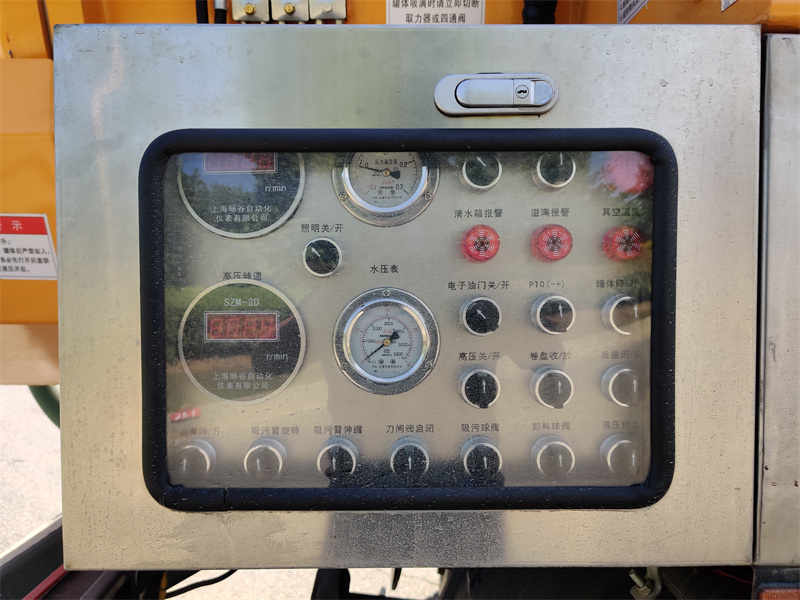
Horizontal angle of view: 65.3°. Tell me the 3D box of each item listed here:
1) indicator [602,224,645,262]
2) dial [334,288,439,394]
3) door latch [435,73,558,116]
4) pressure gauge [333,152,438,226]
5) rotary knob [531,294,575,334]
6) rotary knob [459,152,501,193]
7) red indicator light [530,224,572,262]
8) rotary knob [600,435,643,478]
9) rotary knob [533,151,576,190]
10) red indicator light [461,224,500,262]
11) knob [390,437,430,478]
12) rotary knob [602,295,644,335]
[{"bbox_3d":[0.172,-0.044,0.479,0.029,0.029,0.019,0,2,0],"label":"indicator"},{"bbox_3d":[-0.010,0.033,0.481,0.084,0.084,0.020,0,2,0],"label":"dial"},{"bbox_3d":[0.065,-0.140,0.426,0.085,0.029,0.016,0,2,0],"label":"door latch"},{"bbox_3d":[-0.011,-0.099,0.477,0.084,0.084,0.020,0,2,0],"label":"pressure gauge"},{"bbox_3d":[0.118,0.011,0.476,0.030,0.030,0.028,0,2,0],"label":"rotary knob"},{"bbox_3d":[0.062,-0.098,0.473,0.030,0.030,0.028,0,2,0],"label":"rotary knob"},{"bbox_3d":[0.117,-0.043,0.479,0.029,0.029,0.019,0,2,0],"label":"red indicator light"},{"bbox_3d":[0.172,0.122,0.479,0.030,0.030,0.028,0,2,0],"label":"rotary knob"},{"bbox_3d":[0.117,-0.099,0.473,0.030,0.030,0.028,0,2,0],"label":"rotary knob"},{"bbox_3d":[0.062,-0.043,0.479,0.029,0.029,0.019,0,2,0],"label":"red indicator light"},{"bbox_3d":[0.008,0.123,0.479,0.030,0.030,0.028,0,2,0],"label":"knob"},{"bbox_3d":[0.173,0.011,0.476,0.030,0.030,0.028,0,2,0],"label":"rotary knob"}]

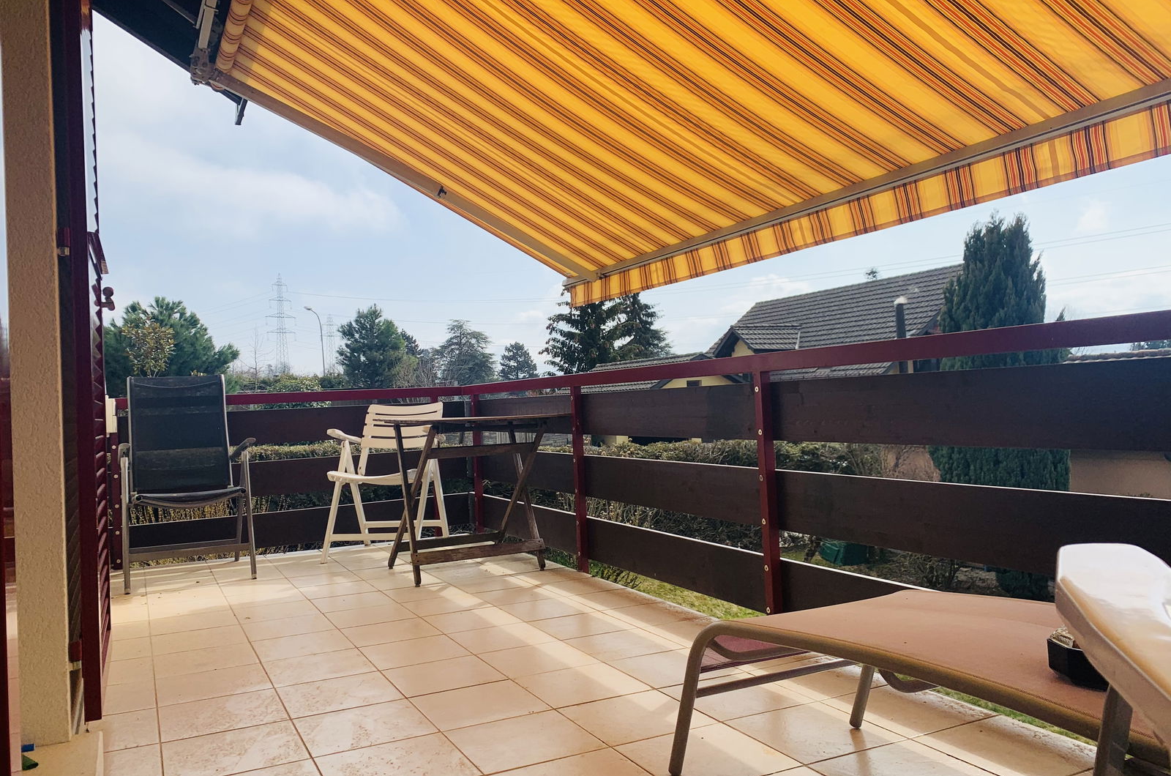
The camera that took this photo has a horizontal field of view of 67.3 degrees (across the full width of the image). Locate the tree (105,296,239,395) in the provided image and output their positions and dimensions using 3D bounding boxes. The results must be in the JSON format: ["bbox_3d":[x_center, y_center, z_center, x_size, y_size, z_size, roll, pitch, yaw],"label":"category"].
[{"bbox_3d":[-9.853,0.663,20.947,3.400,5.679,3.400,-2,-1,-27],"label":"tree"}]

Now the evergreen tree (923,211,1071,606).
[{"bbox_3d":[5.305,0.263,11.154,1.800,4.947,1.800,-2,-1,-27],"label":"evergreen tree"}]

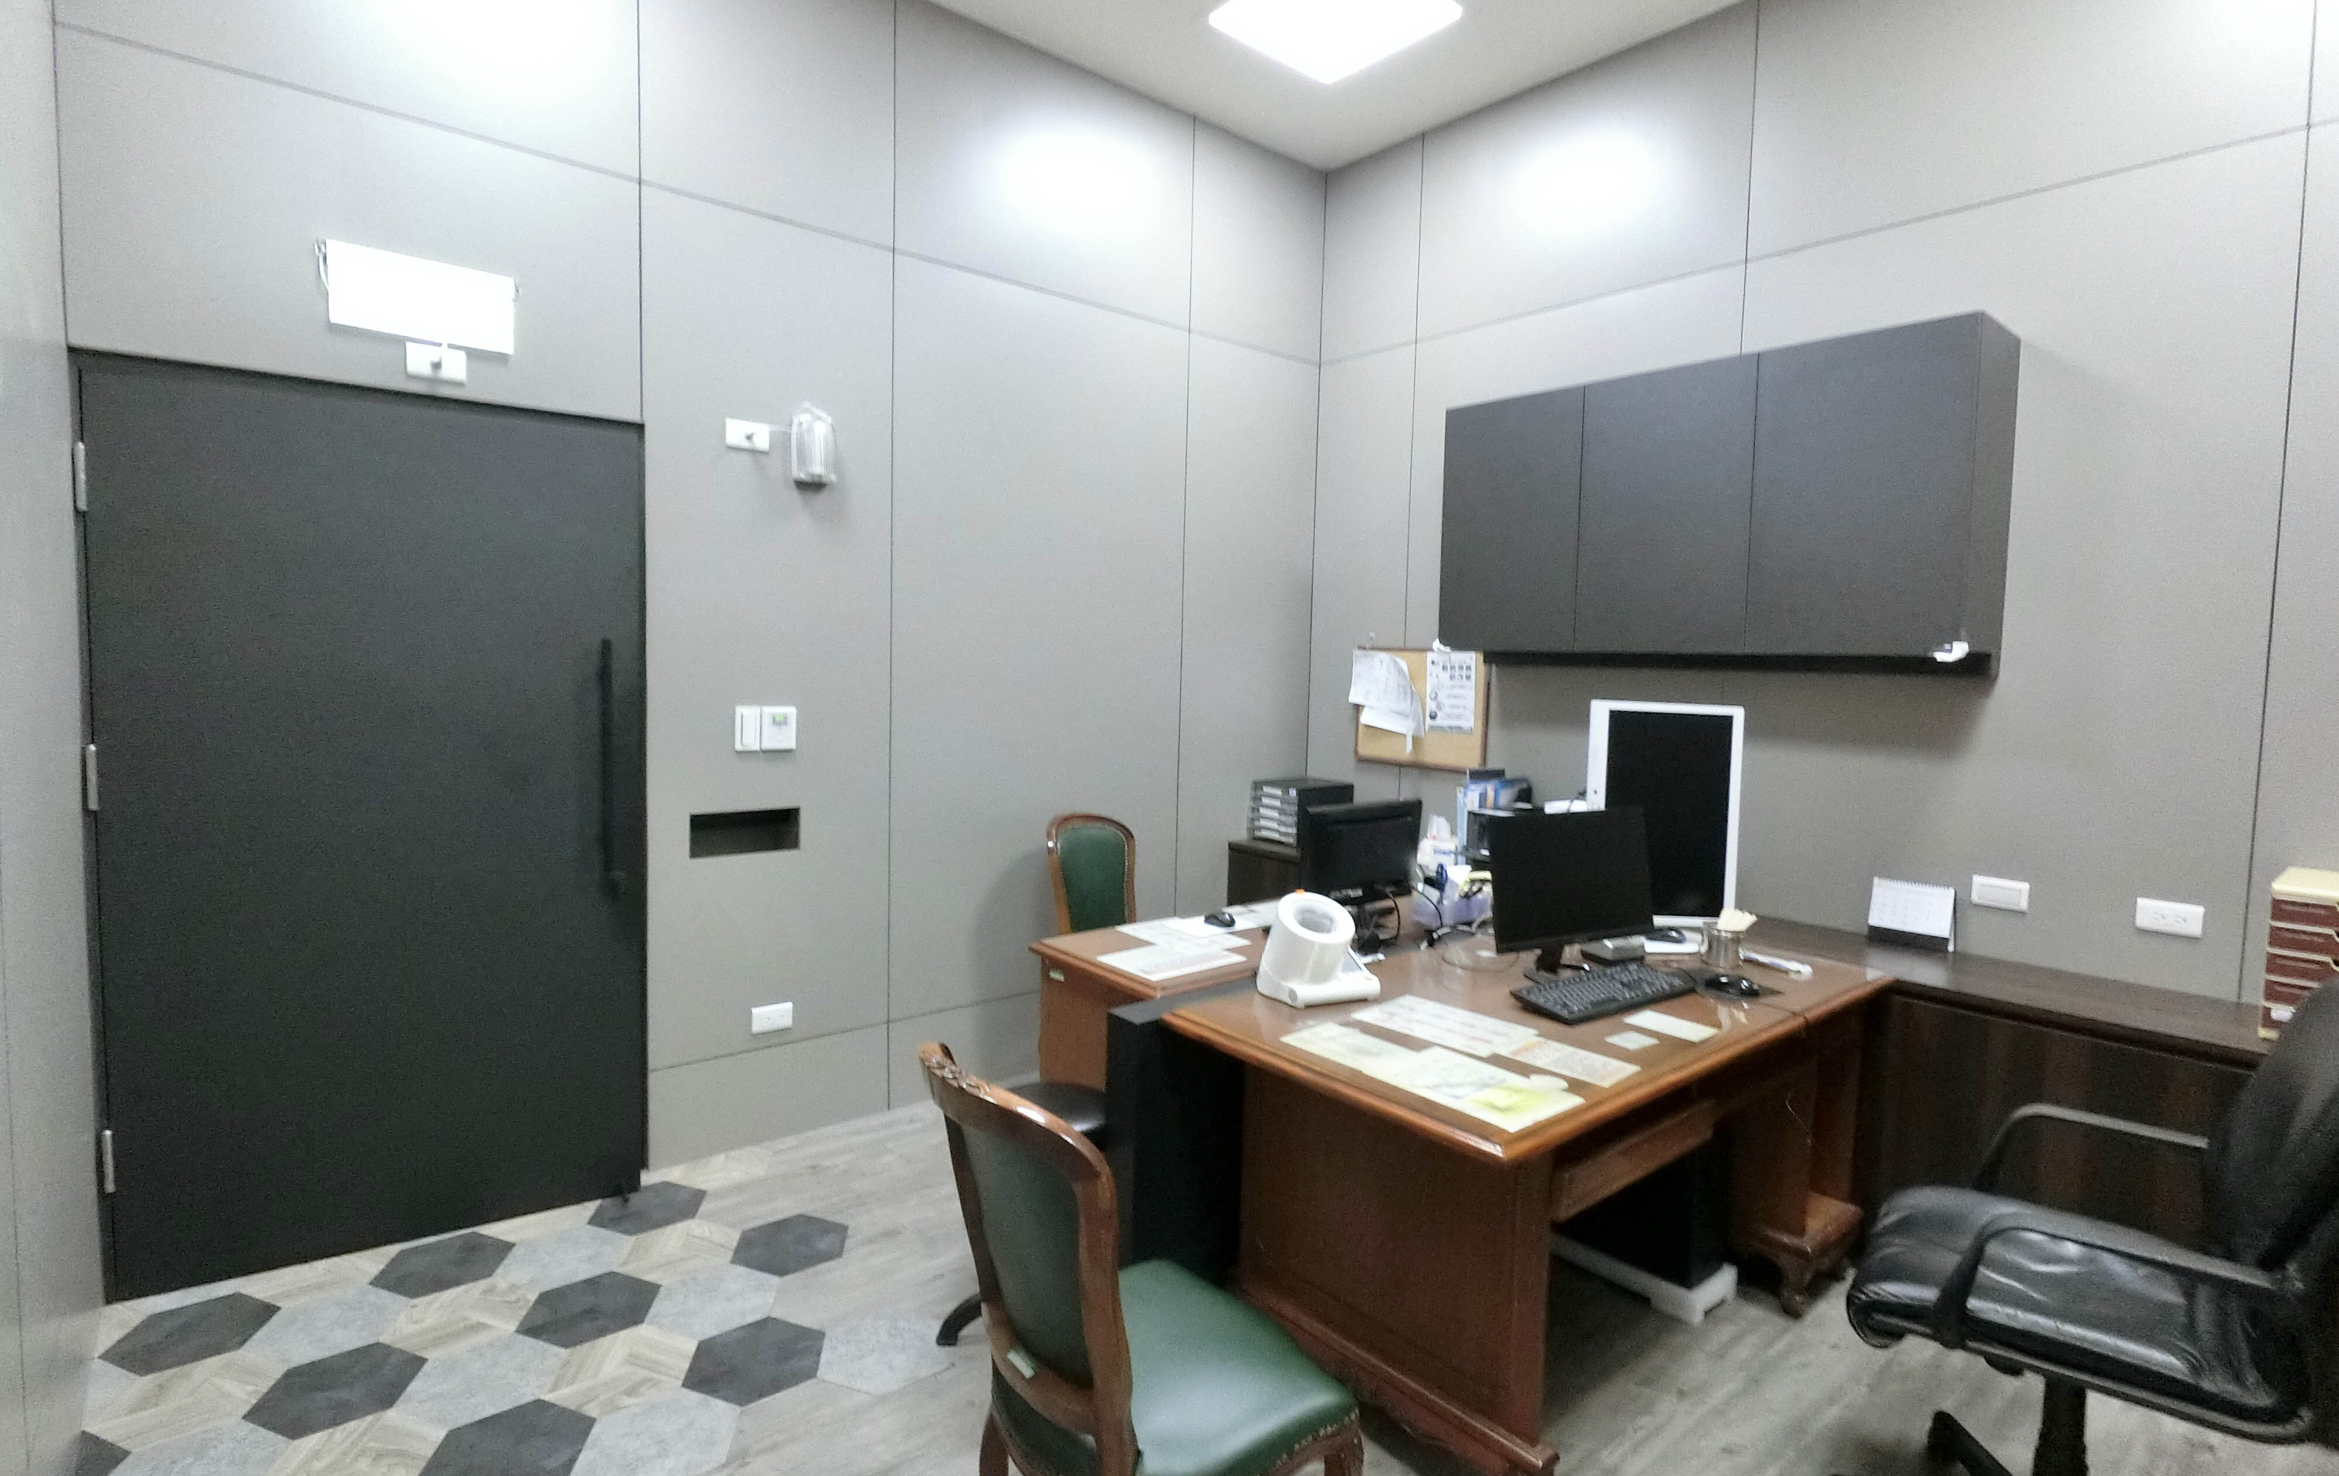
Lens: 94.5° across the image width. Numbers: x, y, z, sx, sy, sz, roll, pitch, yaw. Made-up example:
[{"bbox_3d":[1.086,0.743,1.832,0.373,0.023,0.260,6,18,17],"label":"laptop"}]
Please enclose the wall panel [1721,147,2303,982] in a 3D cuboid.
[{"bbox_3d":[2.118,-0.280,2.889,0.020,2.260,1.225,-2,5,-40],"label":"wall panel"}]

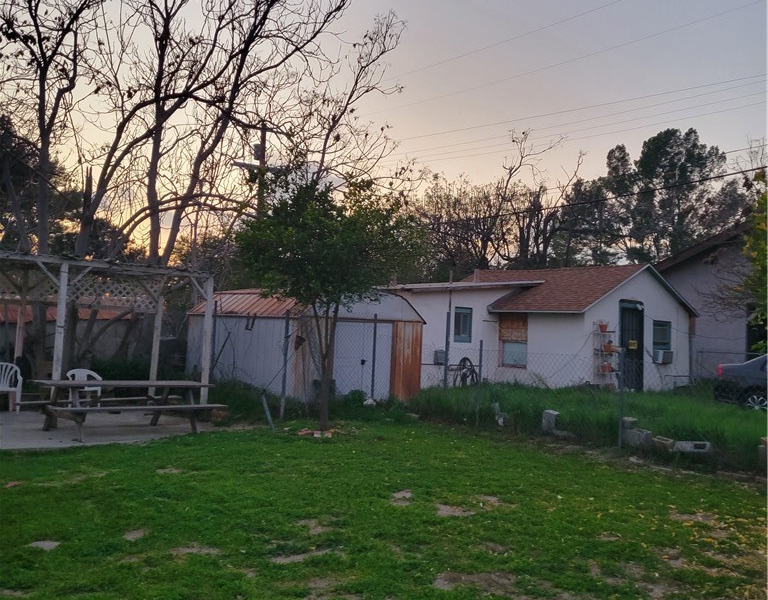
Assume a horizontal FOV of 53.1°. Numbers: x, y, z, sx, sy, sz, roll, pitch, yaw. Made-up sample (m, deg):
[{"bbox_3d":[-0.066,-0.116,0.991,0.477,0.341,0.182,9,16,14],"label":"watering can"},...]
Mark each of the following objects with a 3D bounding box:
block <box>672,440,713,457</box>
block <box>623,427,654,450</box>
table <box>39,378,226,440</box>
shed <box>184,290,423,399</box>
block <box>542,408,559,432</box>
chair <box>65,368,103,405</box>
[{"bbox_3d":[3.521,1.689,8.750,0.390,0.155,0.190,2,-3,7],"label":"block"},{"bbox_3d":[3.339,1.841,10.150,0.190,0.190,0.390,4,-4,-26],"label":"block"},{"bbox_3d":[-3.797,1.566,11.221,2.480,0.740,1.540,6,-5,-44],"label":"table"},{"bbox_3d":[-1.704,0.898,15.995,3.120,2.170,4.050,6,-5,-42],"label":"shed"},{"bbox_3d":[2.545,1.883,11.700,0.190,0.360,0.190,0,-4,35],"label":"block"},{"bbox_3d":[-5.462,1.640,13.999,0.580,0.780,0.570,4,-4,-30],"label":"chair"}]

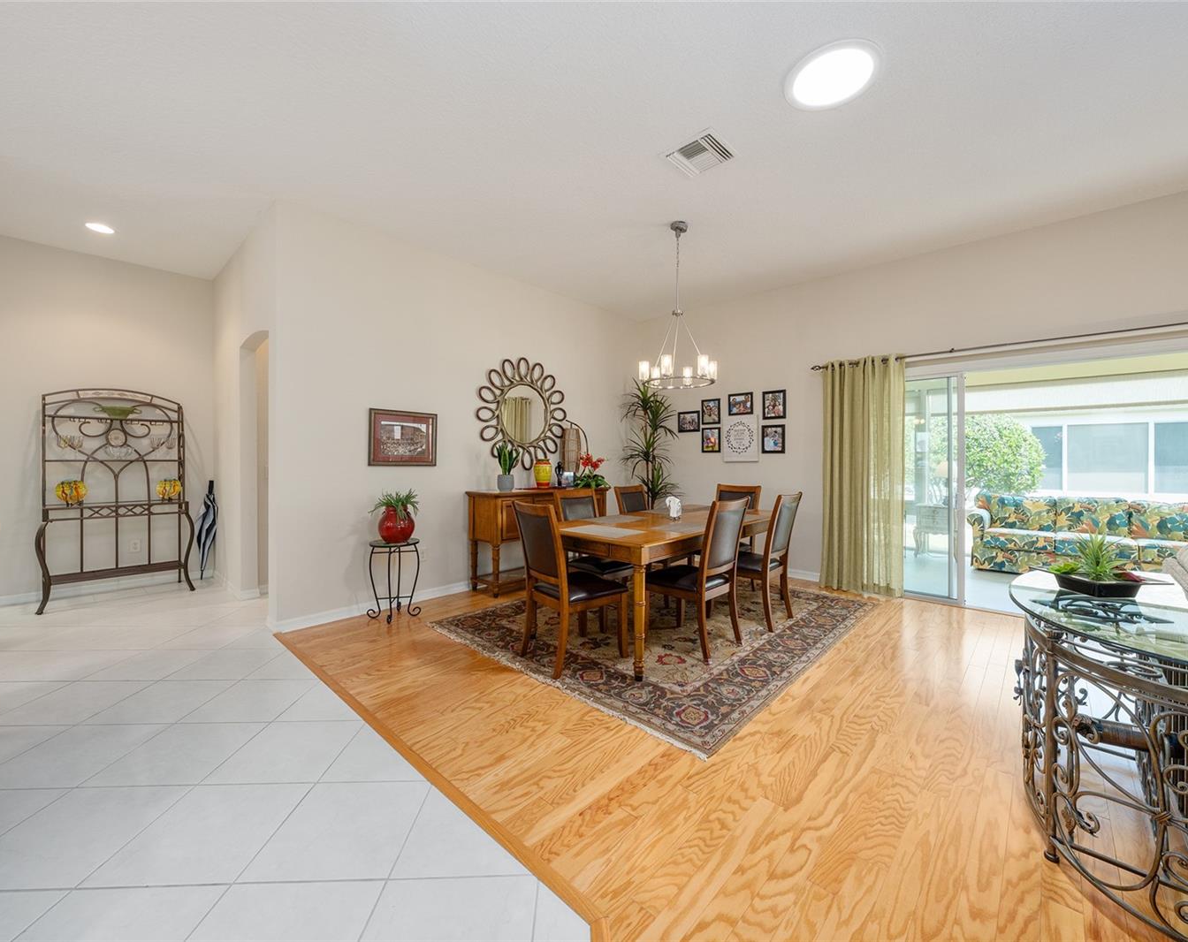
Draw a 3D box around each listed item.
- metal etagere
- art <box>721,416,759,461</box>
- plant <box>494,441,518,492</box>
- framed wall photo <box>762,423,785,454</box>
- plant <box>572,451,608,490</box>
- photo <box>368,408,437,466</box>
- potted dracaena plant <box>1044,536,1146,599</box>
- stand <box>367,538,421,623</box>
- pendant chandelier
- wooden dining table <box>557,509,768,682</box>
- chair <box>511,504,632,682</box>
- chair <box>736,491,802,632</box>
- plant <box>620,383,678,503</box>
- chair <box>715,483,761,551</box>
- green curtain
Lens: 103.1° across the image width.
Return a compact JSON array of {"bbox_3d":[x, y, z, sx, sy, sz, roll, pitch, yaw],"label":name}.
[{"bbox_3d":[-4.190,0.188,4.171,0.480,1.840,0.960,1,1,42],"label":"metal etagere"},{"bbox_3d":[1.665,-0.360,5.361,0.415,0.520,0.030,1,1,42],"label":"art"},{"bbox_3d":[-0.829,-0.032,4.455,0.220,0.455,0.220,0,0,0],"label":"plant"},{"bbox_3d":[1.954,-0.352,5.138,0.255,0.305,0.020,1,1,41],"label":"framed wall photo"},{"bbox_3d":[-0.045,0.005,5.323,0.310,0.420,0.350,1,1,42],"label":"plant"},{"bbox_3d":[-1.565,-0.265,3.918,0.025,0.450,0.585,1,1,41],"label":"photo"},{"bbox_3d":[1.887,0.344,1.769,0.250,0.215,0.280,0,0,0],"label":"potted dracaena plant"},{"bbox_3d":[-1.532,0.835,3.617,0.360,0.580,0.360,1,1,42],"label":"stand"},{"bbox_3d":[0.672,-1.321,3.720,0.620,1.290,0.620,0,0,0],"label":"pendant chandelier"},{"bbox_3d":[0.657,0.761,3.752,1.060,0.740,2.400,1,1,42],"label":"wooden dining table"},{"bbox_3d":[-0.149,0.651,2.893,0.580,0.970,0.470,0,1,-40],"label":"chair"},{"bbox_3d":[1.246,0.653,3.656,0.580,0.970,0.470,1,1,40],"label":"chair"},{"bbox_3d":[0.690,0.007,5.850,0.680,2.240,0.680,0,0,0],"label":"plant"},{"bbox_3d":[1.320,0.651,4.708,0.560,0.955,0.470,0,1,-42],"label":"chair"},{"bbox_3d":[2.525,0.048,4.459,0.690,2.170,0.120,1,1,42],"label":"green curtain"}]

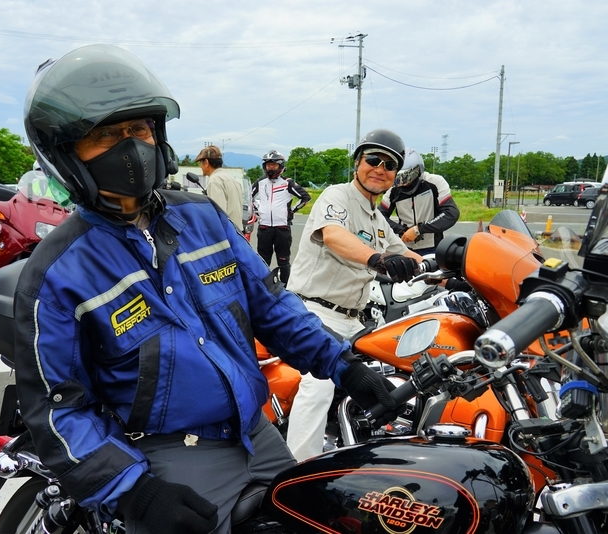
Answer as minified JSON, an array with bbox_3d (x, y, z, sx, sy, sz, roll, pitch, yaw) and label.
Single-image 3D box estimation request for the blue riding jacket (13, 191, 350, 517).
[{"bbox_3d":[-0.261,0.138,1.120,0.640,0.580,0.420,-5,9,-30],"label":"blue riding jacket"}]

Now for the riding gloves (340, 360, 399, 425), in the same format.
[{"bbox_3d":[0.151,0.289,1.230,0.140,0.120,0.110,-5,9,-30],"label":"riding gloves"}]

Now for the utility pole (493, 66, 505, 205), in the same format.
[{"bbox_3d":[15.890,-10.632,43.431,0.360,11.300,0.360,0,8,0],"label":"utility pole"}]

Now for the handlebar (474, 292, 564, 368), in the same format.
[{"bbox_3d":[0.227,0.067,0.560,0.137,0.041,0.041,-20,20,-40],"label":"handlebar"}]

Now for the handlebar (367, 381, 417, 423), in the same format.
[{"bbox_3d":[0.198,0.305,1.220,0.140,0.040,0.040,-43,-13,27],"label":"handlebar"}]

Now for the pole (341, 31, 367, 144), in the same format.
[{"bbox_3d":[4.136,-11.650,42.779,2.000,13.500,0.800,-1,8,-6],"label":"pole"}]

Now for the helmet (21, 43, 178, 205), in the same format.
[{"bbox_3d":[-0.387,-0.257,1.020,0.335,0.285,0.260,7,12,44],"label":"helmet"}]

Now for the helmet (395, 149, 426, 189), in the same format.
[{"bbox_3d":[0.771,-0.709,3.900,0.260,0.275,0.340,3,40,32],"label":"helmet"}]

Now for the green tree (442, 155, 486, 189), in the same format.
[{"bbox_3d":[39.110,-23.149,130.000,10.500,8.600,9.000,0,9,0],"label":"green tree"}]

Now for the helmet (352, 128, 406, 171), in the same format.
[{"bbox_3d":[0.318,-0.493,2.250,0.230,0.170,0.280,13,8,-9],"label":"helmet"}]

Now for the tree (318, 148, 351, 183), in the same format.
[{"bbox_3d":[5.431,-16.761,93.568,6.200,9.200,6.200,0,8,0],"label":"tree"}]

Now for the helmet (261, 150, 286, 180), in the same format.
[{"bbox_3d":[-0.323,-1.099,5.750,0.260,0.280,0.340,1,9,6],"label":"helmet"}]

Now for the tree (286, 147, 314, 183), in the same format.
[{"bbox_3d":[-0.623,-16.761,93.568,6.000,9.200,6.000,0,8,0],"label":"tree"}]

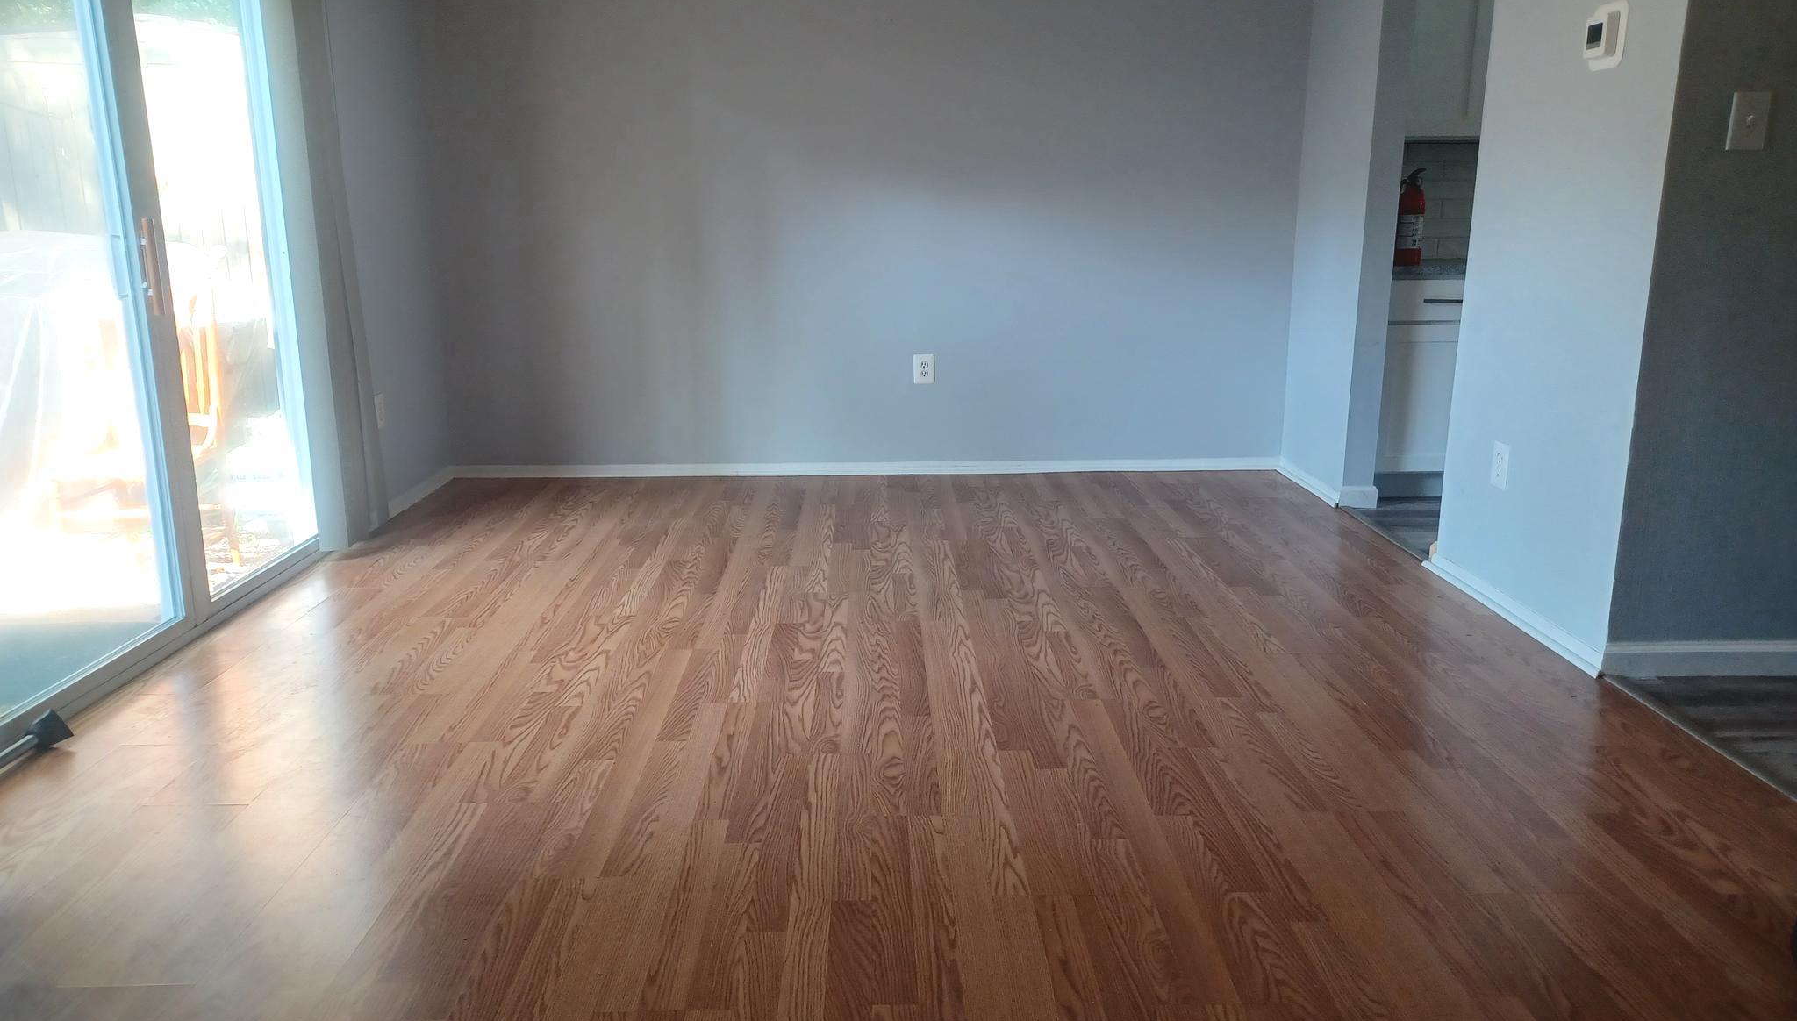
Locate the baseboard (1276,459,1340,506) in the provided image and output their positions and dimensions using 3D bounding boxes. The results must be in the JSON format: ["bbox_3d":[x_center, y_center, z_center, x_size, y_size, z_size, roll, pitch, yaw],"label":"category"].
[{"bbox_3d":[1.682,-0.117,5.331,0.022,0.055,0.721,-1,14,-2],"label":"baseboard"}]

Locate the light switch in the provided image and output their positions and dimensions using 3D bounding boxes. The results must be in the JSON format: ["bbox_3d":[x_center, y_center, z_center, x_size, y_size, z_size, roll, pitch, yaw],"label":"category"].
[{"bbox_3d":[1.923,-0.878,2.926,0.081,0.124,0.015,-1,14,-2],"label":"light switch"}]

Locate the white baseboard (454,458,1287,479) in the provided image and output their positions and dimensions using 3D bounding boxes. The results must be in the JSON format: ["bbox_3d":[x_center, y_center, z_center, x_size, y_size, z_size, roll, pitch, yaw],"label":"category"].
[{"bbox_3d":[-0.128,-0.186,5.639,3.599,0.054,0.022,-1,14,-2],"label":"white baseboard"}]

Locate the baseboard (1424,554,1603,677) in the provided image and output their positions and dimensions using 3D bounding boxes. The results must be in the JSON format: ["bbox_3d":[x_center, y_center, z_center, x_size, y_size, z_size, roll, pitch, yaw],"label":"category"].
[{"bbox_3d":[1.728,0.267,3.728,0.022,0.058,1.053,-1,14,-2],"label":"baseboard"}]

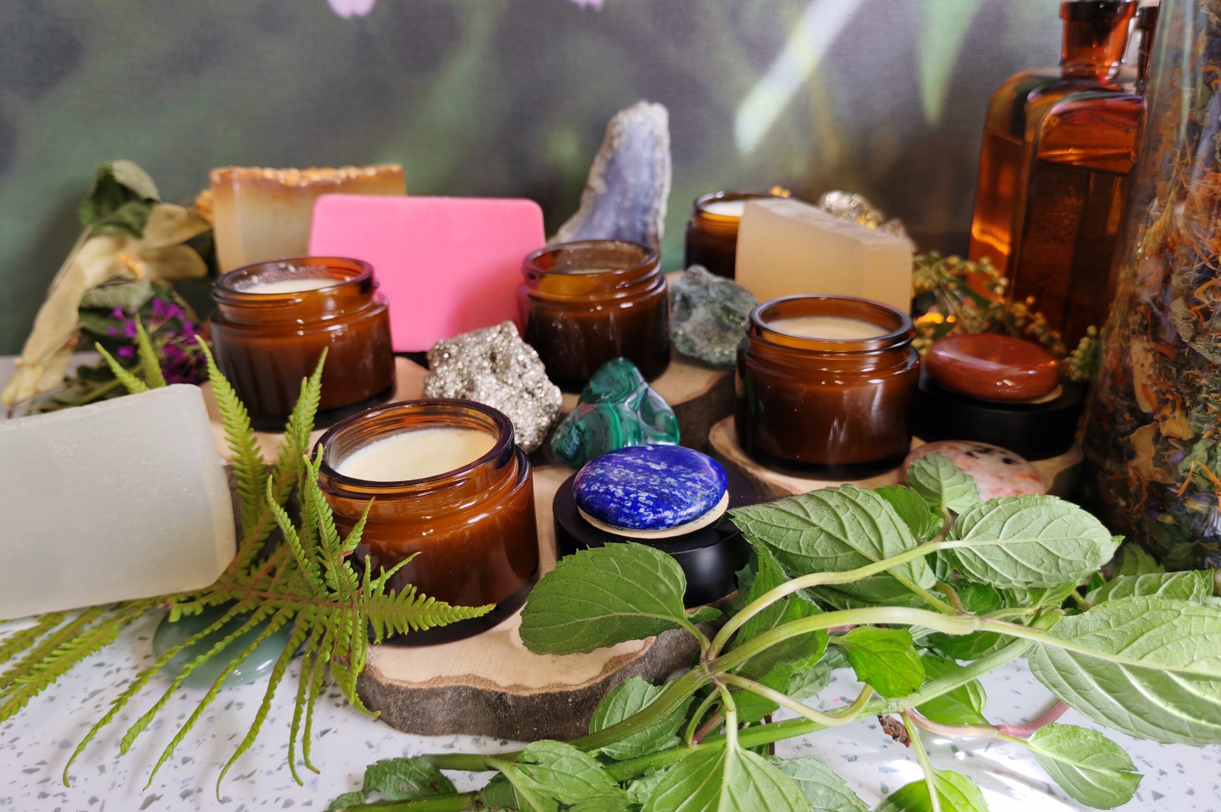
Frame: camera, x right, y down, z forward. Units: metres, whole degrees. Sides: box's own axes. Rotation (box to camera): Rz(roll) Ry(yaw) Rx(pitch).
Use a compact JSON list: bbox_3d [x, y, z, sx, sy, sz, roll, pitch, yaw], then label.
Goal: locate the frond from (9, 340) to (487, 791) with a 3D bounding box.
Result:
[{"bbox_3d":[-0.084,0.037,0.241,0.125,0.077,0.086,-3,25,0],"label":"frond"}]

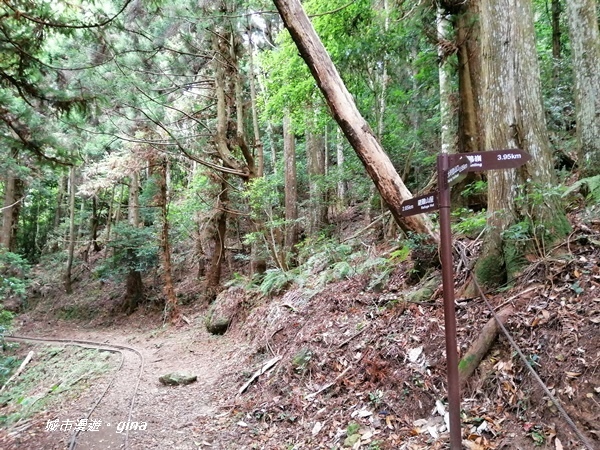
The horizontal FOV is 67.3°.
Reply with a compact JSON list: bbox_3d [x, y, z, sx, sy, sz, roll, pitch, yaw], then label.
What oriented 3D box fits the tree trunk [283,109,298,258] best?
[{"bbox_3d":[-0.295,-1.289,14.000,0.419,4.743,0.419,-2,-7,-1],"label":"tree trunk"}]

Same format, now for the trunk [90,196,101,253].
[{"bbox_3d":[-9.528,-0.023,21.000,0.373,2.627,0.373,2,-7,-24],"label":"trunk"}]

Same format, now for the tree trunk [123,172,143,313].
[{"bbox_3d":[-5.575,0.582,15.000,0.499,4.671,0.499,2,-7,-20],"label":"tree trunk"}]

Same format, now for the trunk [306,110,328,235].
[{"bbox_3d":[0.582,-1.747,15.000,0.599,4.211,0.599,-1,-7,2],"label":"trunk"}]

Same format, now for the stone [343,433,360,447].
[{"bbox_3d":[0.469,1.951,4.100,0.155,0.090,0.140,-1,-7,6],"label":"stone"}]

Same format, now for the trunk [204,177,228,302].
[{"bbox_3d":[-2.409,0.418,13.000,0.519,3.654,0.519,5,-7,-10],"label":"trunk"}]

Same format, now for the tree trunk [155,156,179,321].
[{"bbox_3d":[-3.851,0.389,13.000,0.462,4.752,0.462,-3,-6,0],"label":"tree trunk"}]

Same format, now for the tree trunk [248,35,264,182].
[{"bbox_3d":[-1.255,-3.418,13.000,0.288,4.322,0.288,-4,-7,-5],"label":"tree trunk"}]

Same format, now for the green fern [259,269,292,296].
[{"bbox_3d":[-0.489,1.148,9.000,0.679,0.500,0.650,0,-7,-3],"label":"green fern"}]

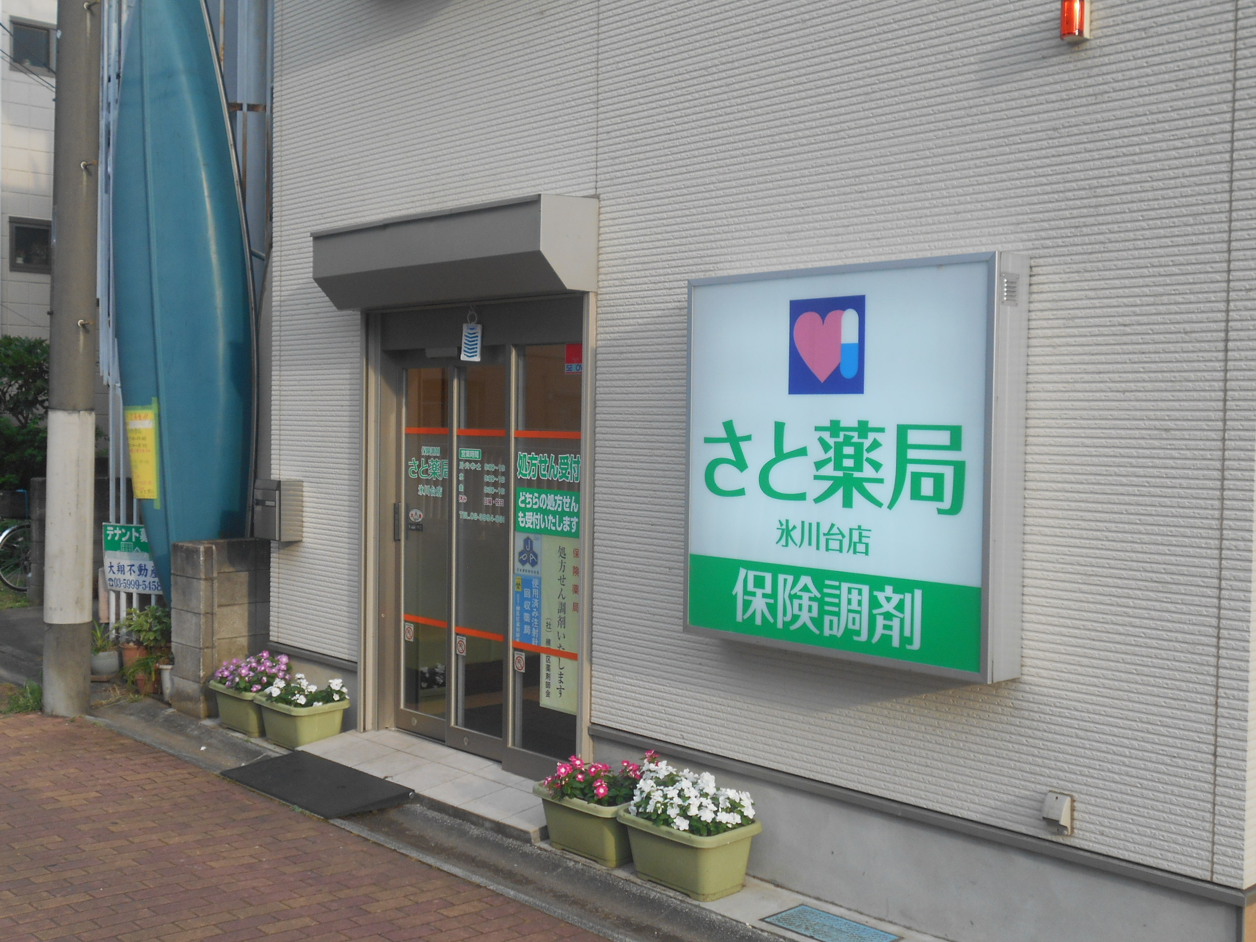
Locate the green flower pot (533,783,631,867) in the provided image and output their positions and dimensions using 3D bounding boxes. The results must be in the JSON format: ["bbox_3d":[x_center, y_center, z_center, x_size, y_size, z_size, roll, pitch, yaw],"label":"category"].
[{"bbox_3d":[-0.123,1.429,5.762,0.326,0.245,0.518,-1,3,-42],"label":"green flower pot"}]

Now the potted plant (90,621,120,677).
[{"bbox_3d":[-3.496,1.181,9.380,0.260,0.385,0.260,-1,3,-42],"label":"potted plant"}]

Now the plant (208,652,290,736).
[{"bbox_3d":[-2.088,1.230,7.900,0.326,0.430,0.518,-1,3,-42],"label":"plant"}]

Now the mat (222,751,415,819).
[{"bbox_3d":[-1.492,1.473,6.700,0.390,0.090,1.040,-1,3,-42],"label":"mat"}]

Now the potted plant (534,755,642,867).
[{"bbox_3d":[-0.118,1.349,5.758,0.326,0.405,0.518,-1,3,-42],"label":"potted plant"}]

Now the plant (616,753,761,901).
[{"bbox_3d":[0.232,1.355,5.394,0.326,0.430,0.518,-1,3,-42],"label":"plant"}]

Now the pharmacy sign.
[{"bbox_3d":[0.751,-0.033,4.970,0.200,1.344,1.353,-1,3,-42],"label":"pharmacy sign"}]

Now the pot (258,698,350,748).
[{"bbox_3d":[-1.730,1.341,7.516,0.326,0.245,0.518,-1,3,-42],"label":"pot"}]

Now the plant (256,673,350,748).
[{"bbox_3d":[-1.729,1.271,7.513,0.326,0.385,0.518,-1,3,-42],"label":"plant"}]

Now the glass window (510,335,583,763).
[{"bbox_3d":[-0.354,0.372,6.530,0.050,1.903,0.560,-1,3,-42],"label":"glass window"}]

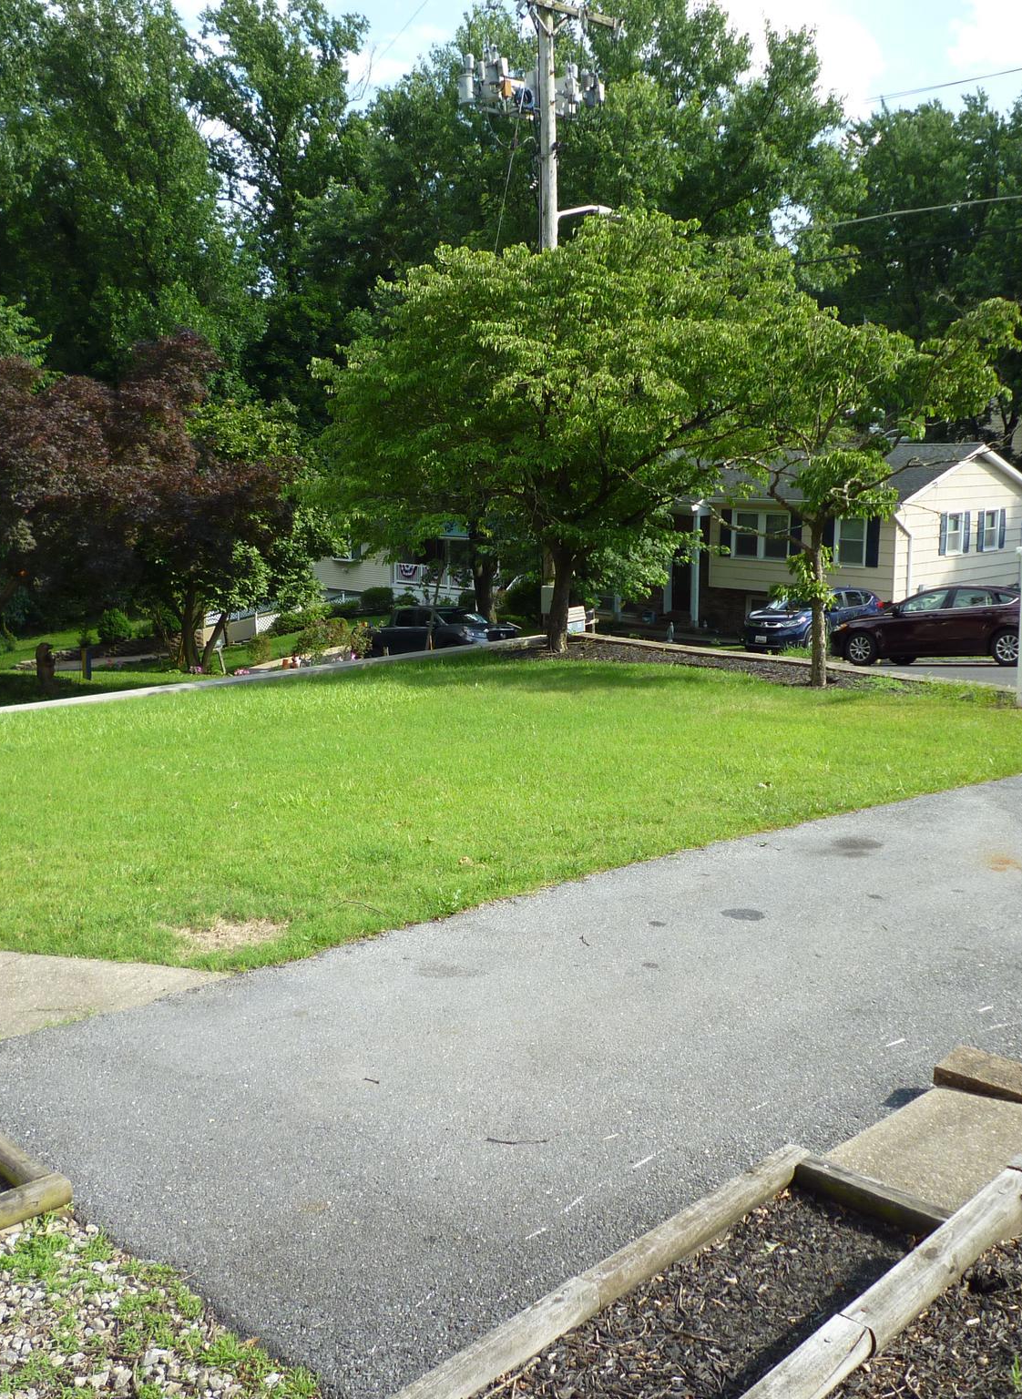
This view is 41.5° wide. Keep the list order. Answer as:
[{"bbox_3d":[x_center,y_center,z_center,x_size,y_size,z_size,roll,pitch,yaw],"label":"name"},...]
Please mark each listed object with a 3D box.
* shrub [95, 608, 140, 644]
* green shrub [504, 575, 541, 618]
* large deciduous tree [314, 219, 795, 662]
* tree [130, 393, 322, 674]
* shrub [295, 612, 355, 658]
[{"bbox_3d":[-8.493,-1.575,29.132,0.945,0.791,0.950,0,9,0],"label":"shrub"},{"bbox_3d":[0.366,-3.410,45.055,1.267,1.513,1.200,0,9,0],"label":"green shrub"},{"bbox_3d":[0.634,-3.815,19.539,6.822,6.263,6.400,0,9,0],"label":"large deciduous tree"},{"bbox_3d":[-4.623,-2.656,21.857,3.120,4.532,3.200,0,9,0],"label":"tree"},{"bbox_3d":[-3.885,-1.309,28.167,1.280,1.011,1.200,0,9,0],"label":"shrub"}]

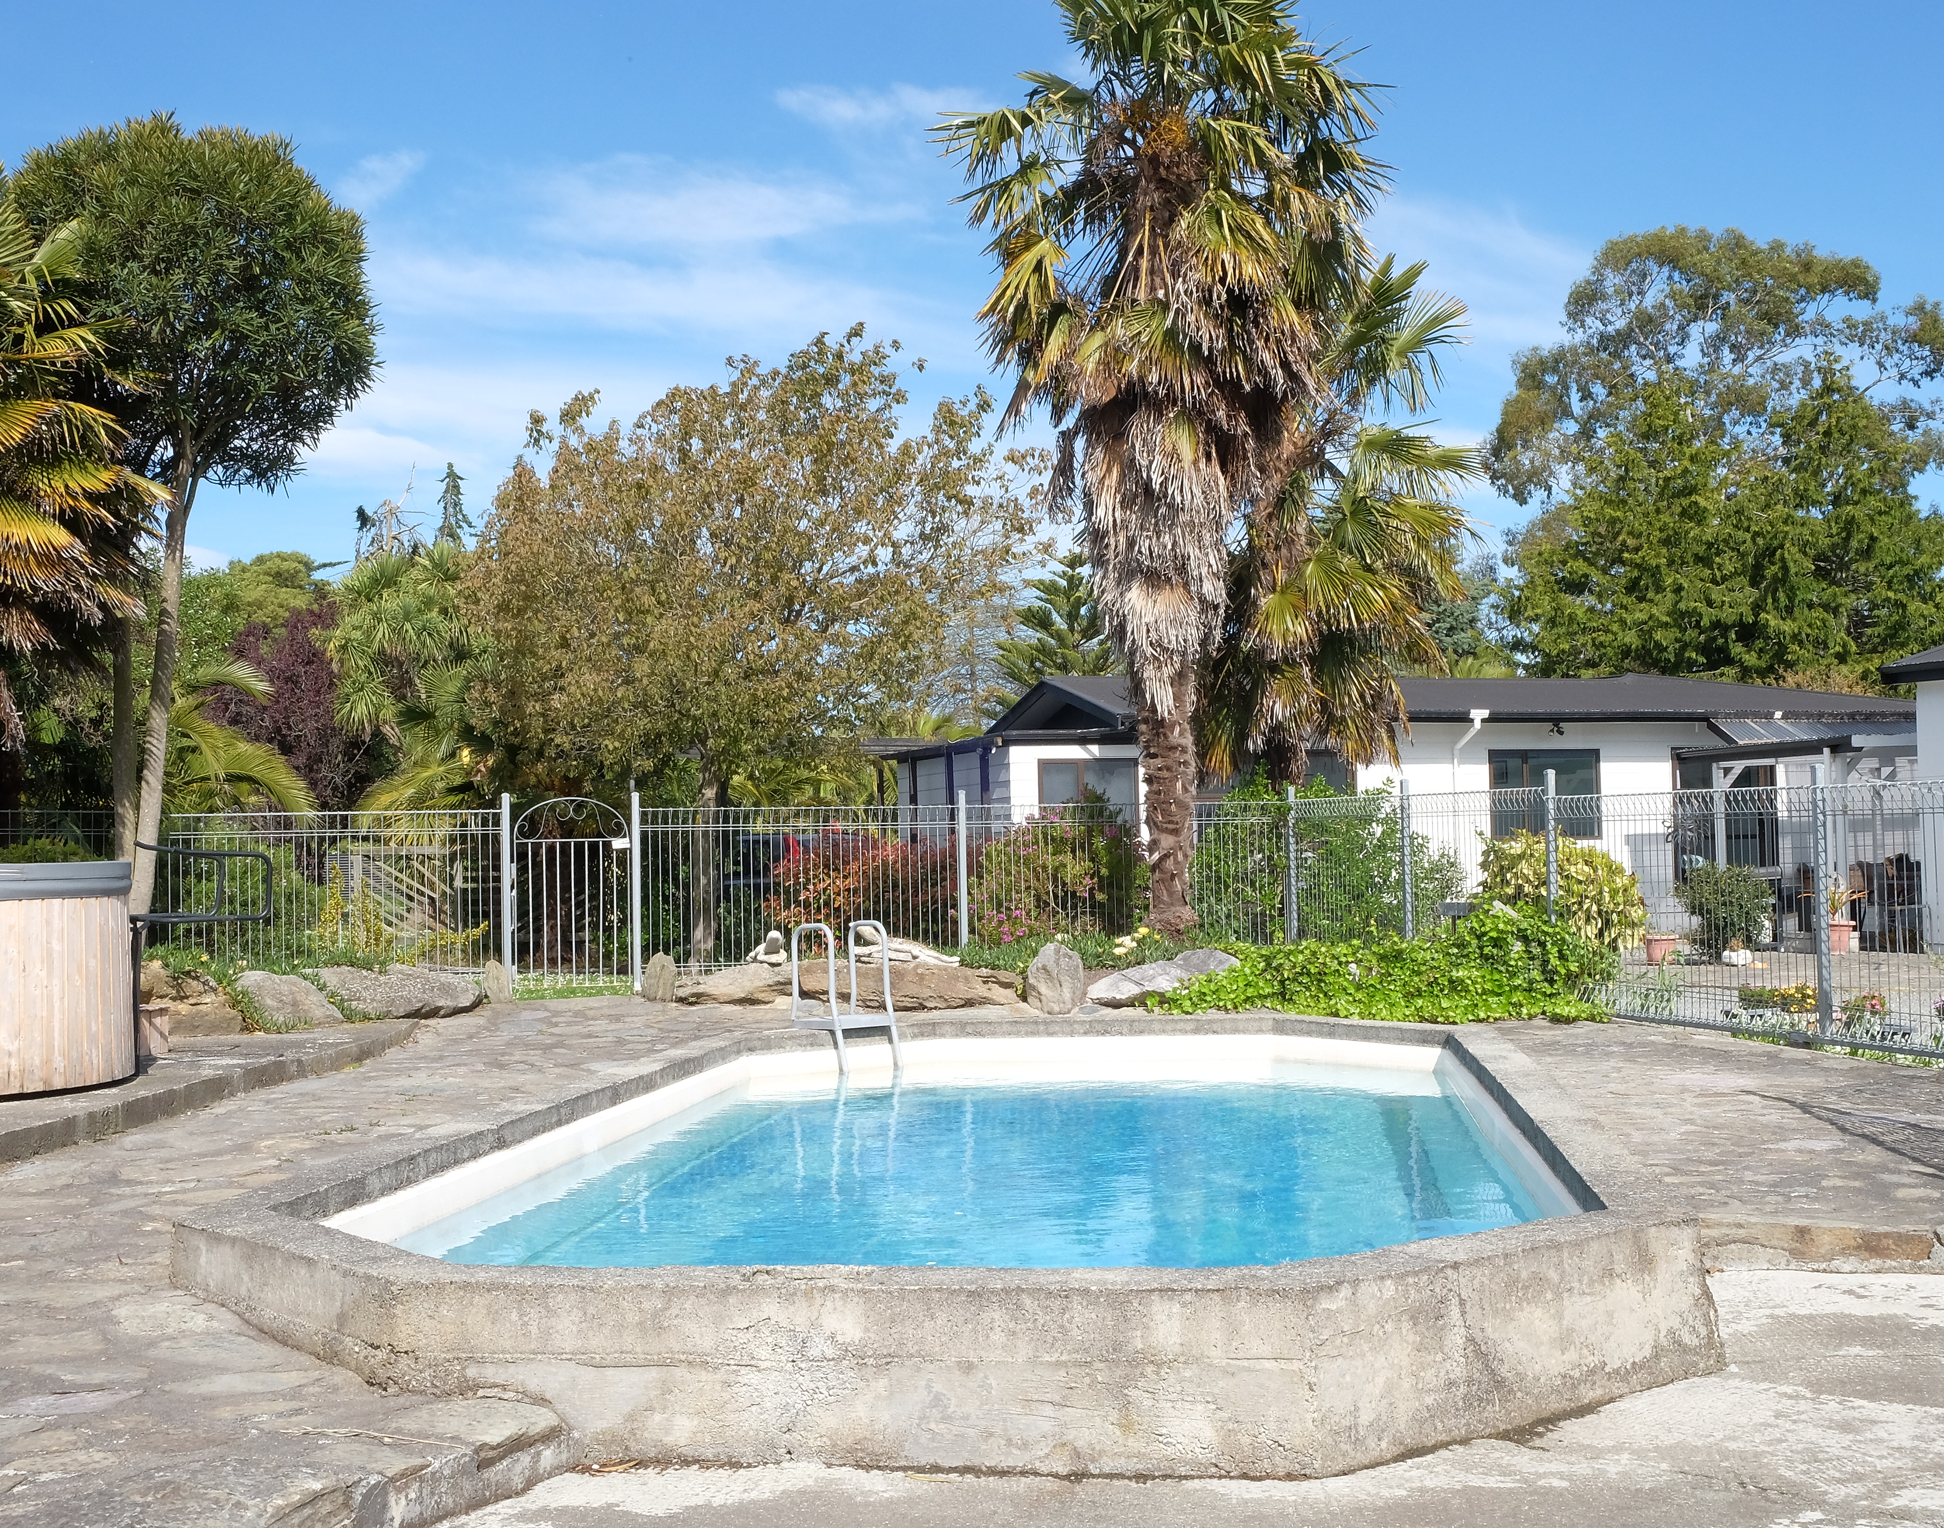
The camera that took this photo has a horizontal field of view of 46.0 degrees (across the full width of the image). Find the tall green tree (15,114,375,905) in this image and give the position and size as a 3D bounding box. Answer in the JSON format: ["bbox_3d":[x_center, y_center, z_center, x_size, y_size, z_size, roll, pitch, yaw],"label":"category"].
[{"bbox_3d":[-5.080,-1.442,15.000,2.400,5.600,2.400,-1,-2,0],"label":"tall green tree"}]

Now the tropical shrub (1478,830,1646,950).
[{"bbox_3d":[3.792,0.939,14.776,1.050,1.024,1.000,-1,-2,0],"label":"tropical shrub"}]

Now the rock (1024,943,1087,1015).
[{"bbox_3d":[0.547,1.398,14.900,0.400,0.460,0.280,-1,-2,0],"label":"rock"}]

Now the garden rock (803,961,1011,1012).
[{"bbox_3d":[-0.411,1.394,14.412,1.350,0.287,0.600,-1,-2,0],"label":"garden rock"}]

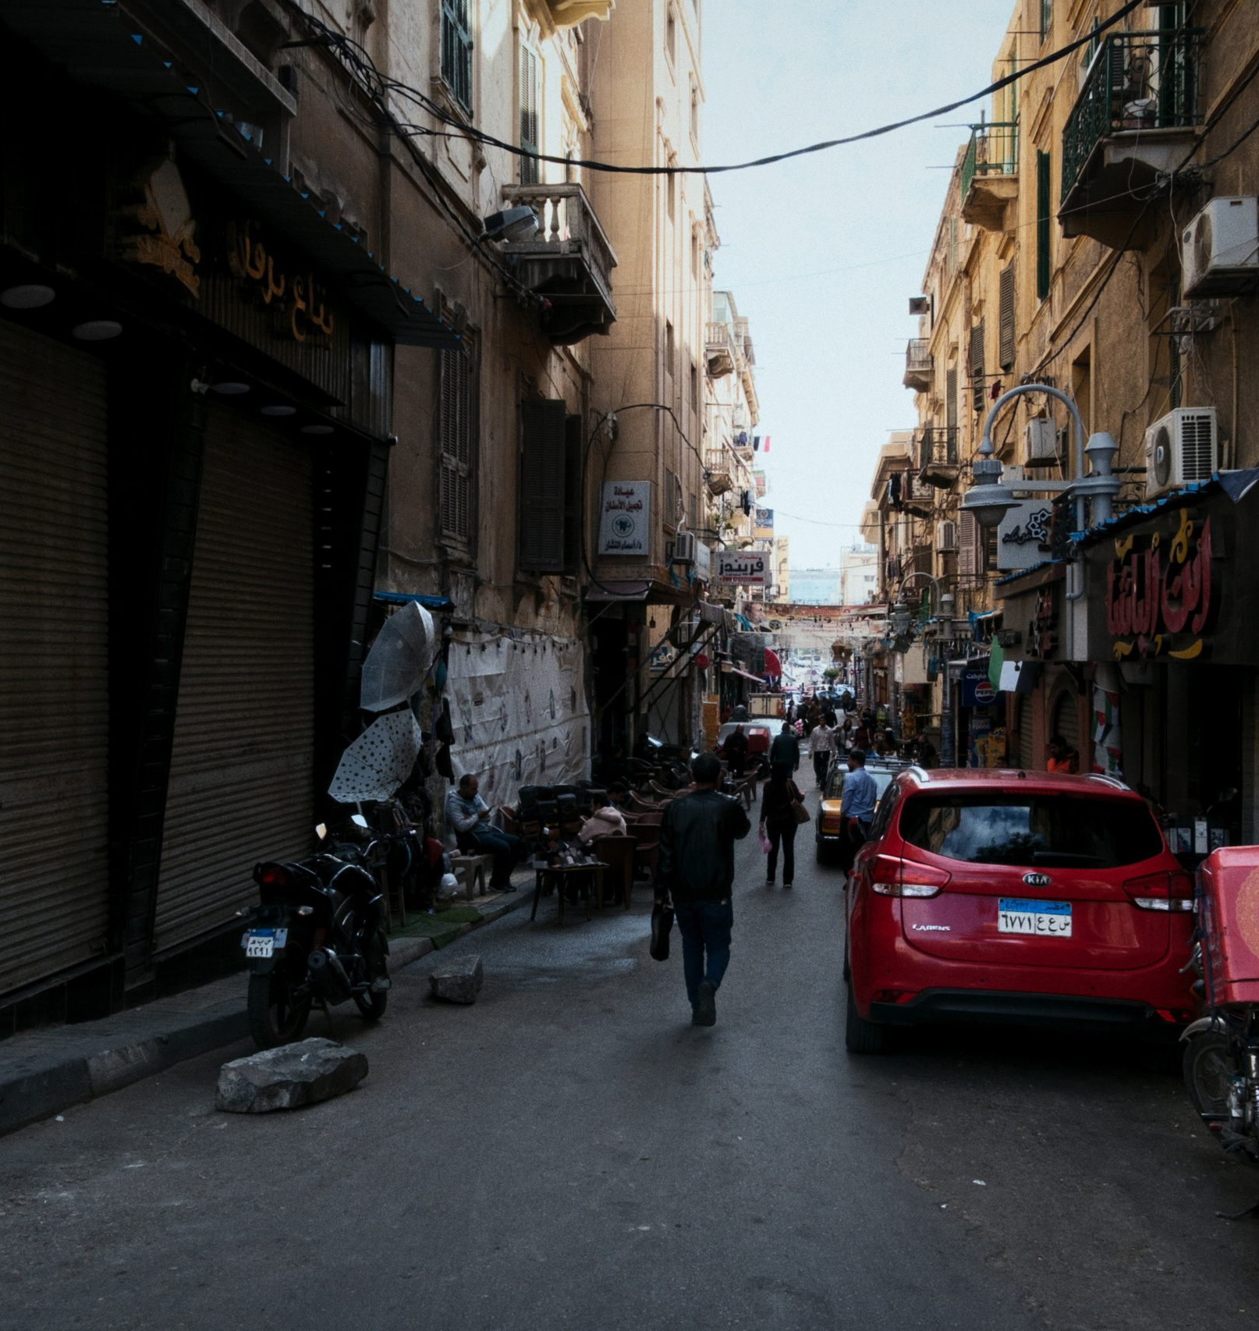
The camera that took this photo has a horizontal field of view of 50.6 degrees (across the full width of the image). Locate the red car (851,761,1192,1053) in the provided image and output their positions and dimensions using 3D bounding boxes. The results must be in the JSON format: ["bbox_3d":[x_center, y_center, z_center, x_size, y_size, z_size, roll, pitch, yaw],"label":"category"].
[{"bbox_3d":[2.300,1.480,8.700,1.820,1.600,4.520,0,-5,9],"label":"red car"}]

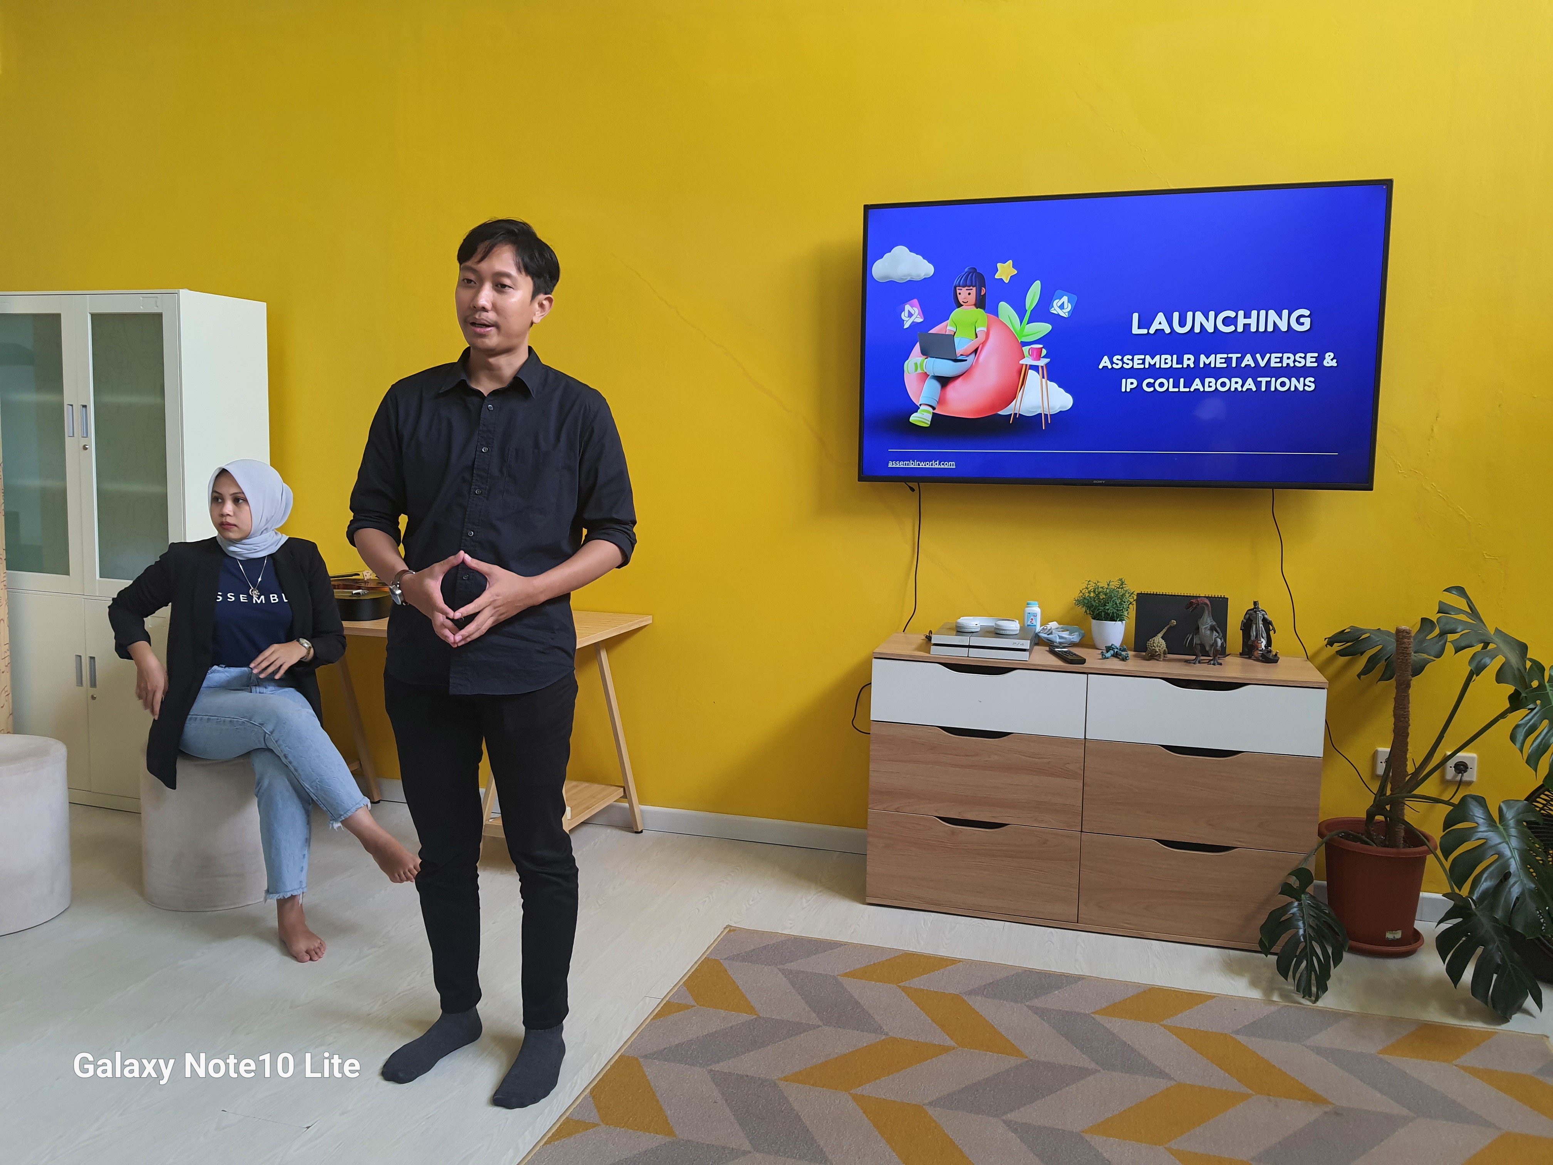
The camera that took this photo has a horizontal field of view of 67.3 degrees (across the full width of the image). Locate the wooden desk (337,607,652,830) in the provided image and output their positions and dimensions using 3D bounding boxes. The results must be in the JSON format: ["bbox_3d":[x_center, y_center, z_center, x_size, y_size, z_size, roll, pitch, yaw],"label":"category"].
[{"bbox_3d":[-1.191,0.492,3.923,1.420,0.757,0.580,3,8,17],"label":"wooden desk"}]

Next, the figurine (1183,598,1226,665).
[{"bbox_3d":[1.212,0.132,3.281,0.110,0.181,0.175,7,10,40],"label":"figurine"}]

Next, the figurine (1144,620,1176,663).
[{"bbox_3d":[1.087,0.163,3.311,0.075,0.110,0.115,6,9,35],"label":"figurine"}]

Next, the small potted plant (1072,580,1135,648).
[{"bbox_3d":[0.971,0.093,3.453,0.165,0.210,0.155,3,8,17],"label":"small potted plant"}]

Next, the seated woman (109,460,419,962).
[{"bbox_3d":[-1.420,0.309,3.242,0.700,1.287,0.720,-3,8,-24],"label":"seated woman"}]

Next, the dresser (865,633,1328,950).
[{"bbox_3d":[0.899,0.582,3.401,1.200,0.748,0.356,3,8,17],"label":"dresser"}]

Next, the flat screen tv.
[{"bbox_3d":[0.957,-0.694,3.381,1.433,0.825,0.060,3,8,17],"label":"flat screen tv"}]

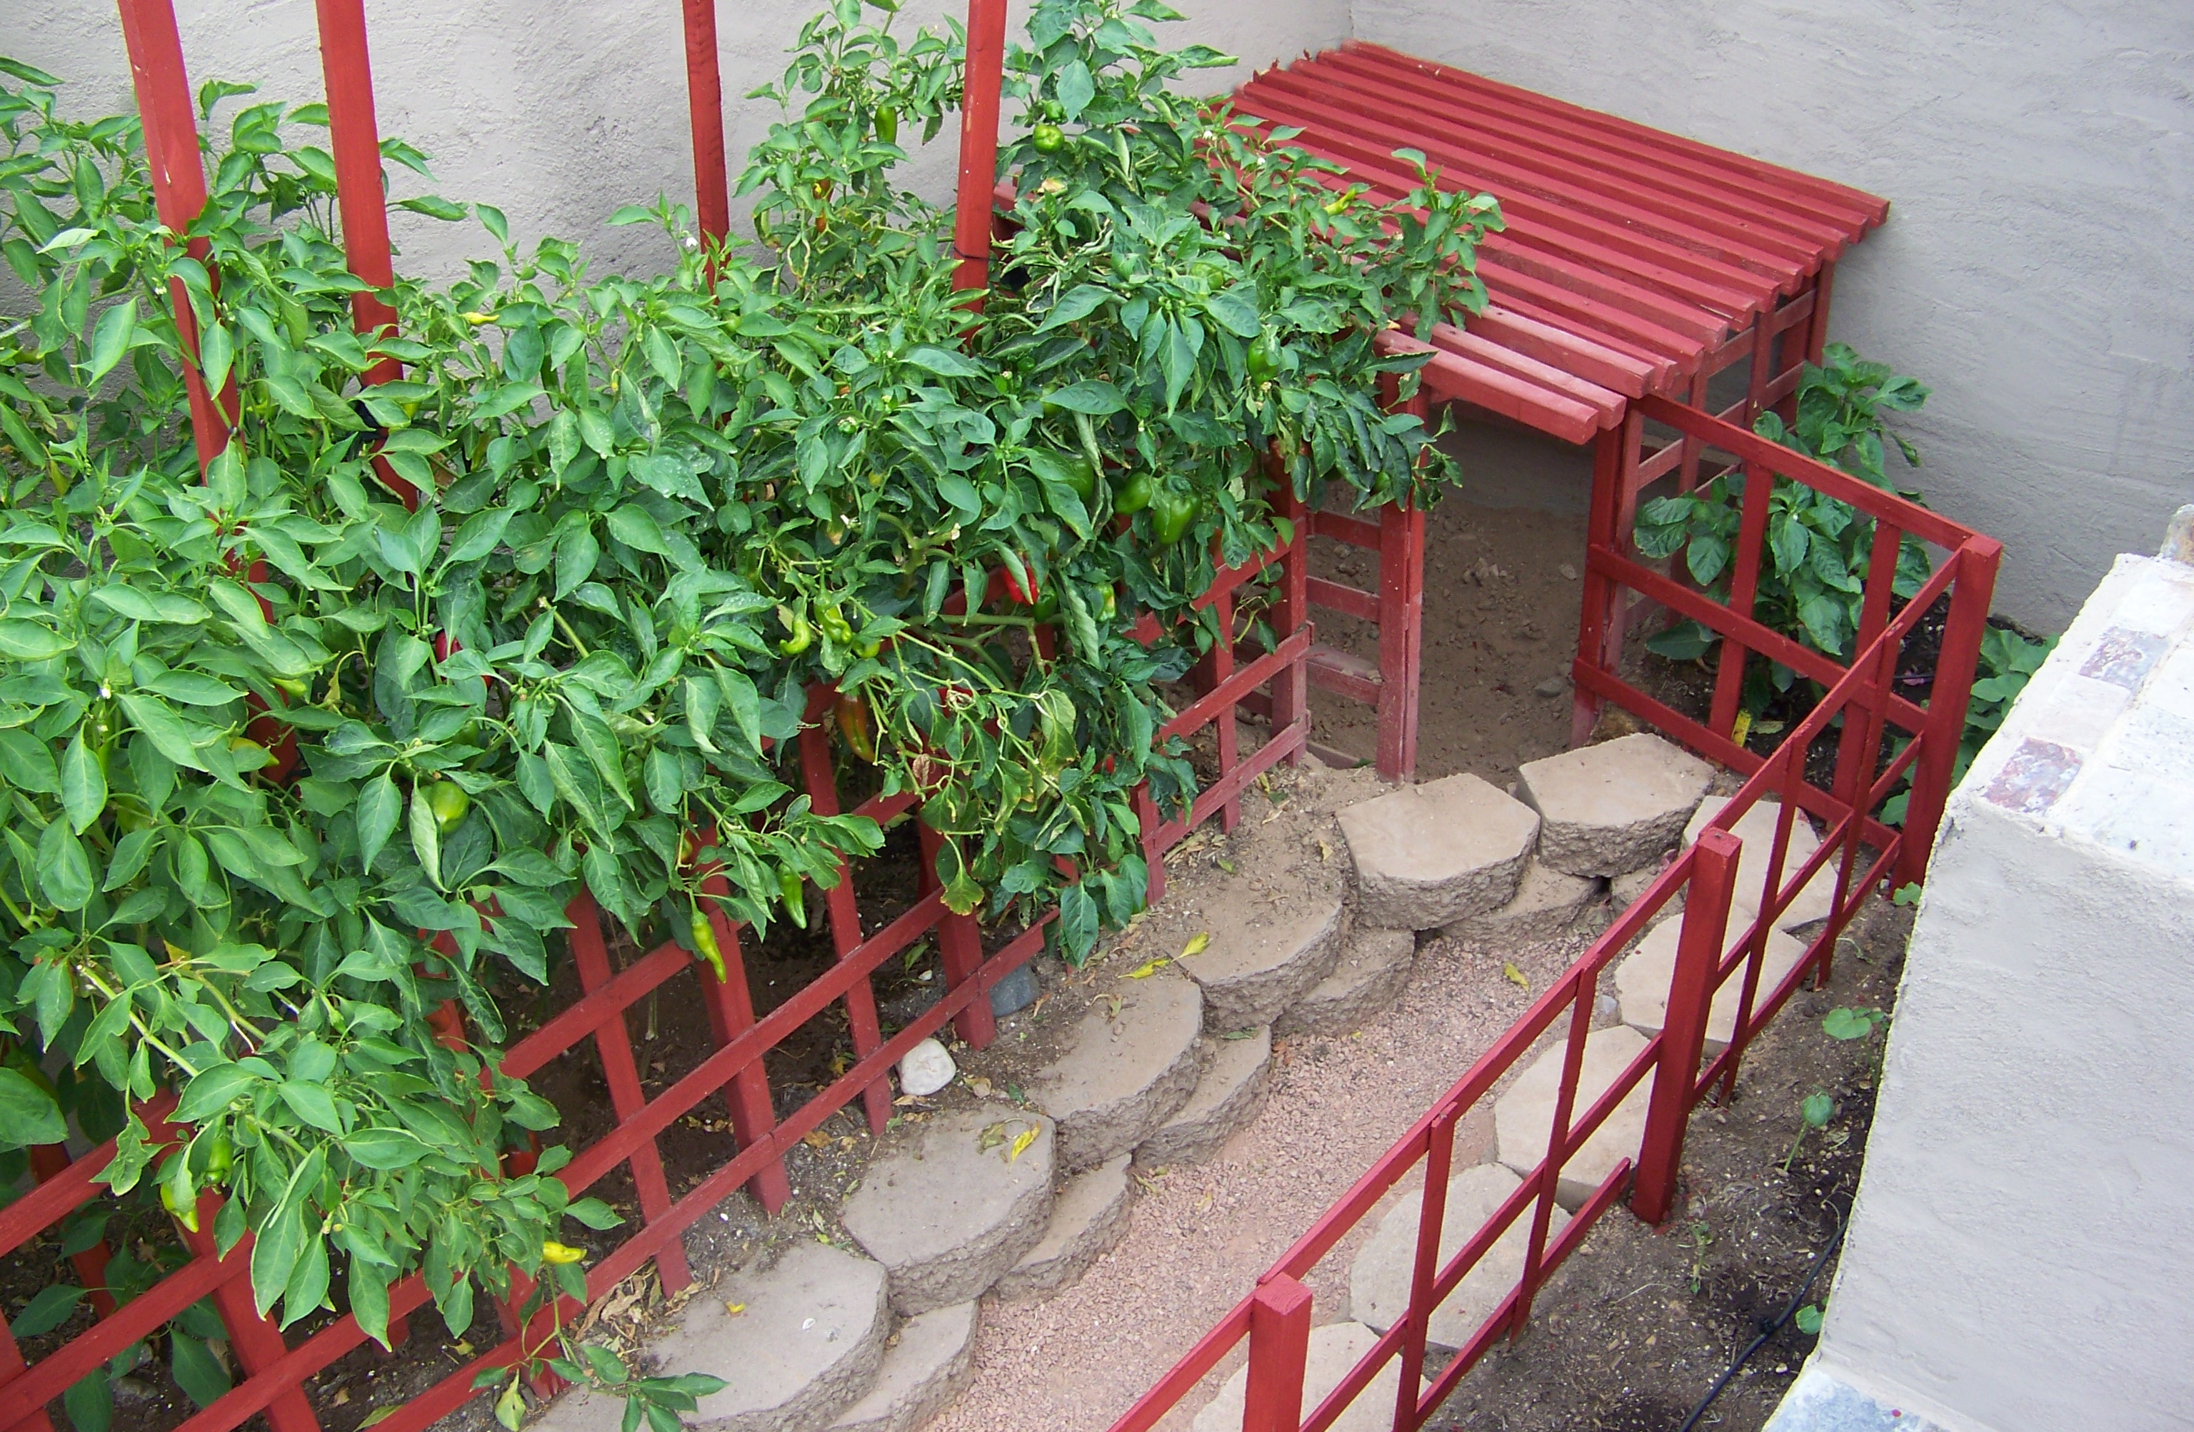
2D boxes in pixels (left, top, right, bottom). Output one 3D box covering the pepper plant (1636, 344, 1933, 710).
[{"bbox_3d":[1.111,-0.283,3.597,0.440,0.540,0.370,8,35,17],"label":"pepper plant"}]

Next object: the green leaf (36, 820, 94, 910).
[{"bbox_3d":[-0.926,0.130,2.050,0.048,0.092,0.022,-26,19,-23],"label":"green leaf"}]

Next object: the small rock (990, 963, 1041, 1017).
[{"bbox_3d":[-0.116,0.369,3.122,0.070,0.052,0.085,25,43,36],"label":"small rock"}]

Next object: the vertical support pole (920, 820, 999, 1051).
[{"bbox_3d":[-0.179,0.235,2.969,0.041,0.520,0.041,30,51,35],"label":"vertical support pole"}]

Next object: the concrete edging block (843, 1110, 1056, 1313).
[{"bbox_3d":[-0.165,0.638,2.953,0.200,0.098,0.295,30,51,35],"label":"concrete edging block"}]

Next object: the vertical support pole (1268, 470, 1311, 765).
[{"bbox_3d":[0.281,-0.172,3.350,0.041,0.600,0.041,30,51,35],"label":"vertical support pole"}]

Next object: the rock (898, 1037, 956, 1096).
[{"bbox_3d":[-0.223,0.460,2.994,0.072,0.052,0.060,-4,34,0],"label":"rock"}]

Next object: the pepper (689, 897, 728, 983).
[{"bbox_3d":[-0.427,0.248,2.512,0.026,0.110,0.028,-5,32,3],"label":"pepper"}]

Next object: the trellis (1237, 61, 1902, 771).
[{"bbox_3d":[0.559,-0.522,3.793,0.900,0.715,1.200,-31,42,-34],"label":"trellis"}]

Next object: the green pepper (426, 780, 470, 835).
[{"bbox_3d":[-0.631,0.088,2.220,0.050,0.058,0.050,-4,34,0],"label":"green pepper"}]

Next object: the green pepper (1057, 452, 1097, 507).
[{"bbox_3d":[-0.023,-0.281,2.700,0.056,0.074,0.056,-3,40,2],"label":"green pepper"}]

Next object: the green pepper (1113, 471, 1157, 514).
[{"bbox_3d":[0.046,-0.270,2.780,0.056,0.065,0.056,30,51,35],"label":"green pepper"}]

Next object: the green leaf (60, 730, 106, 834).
[{"bbox_3d":[-0.898,0.055,2.020,0.042,0.098,0.022,-25,20,-23],"label":"green leaf"}]

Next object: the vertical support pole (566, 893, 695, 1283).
[{"bbox_3d":[-0.528,0.406,2.552,0.022,0.660,0.038,23,42,37],"label":"vertical support pole"}]

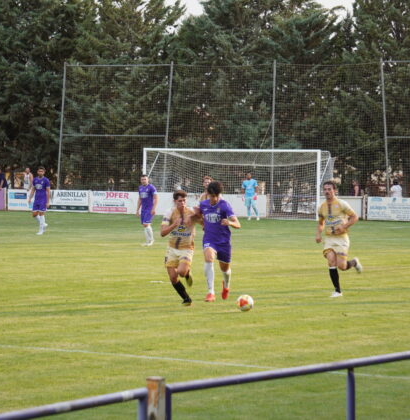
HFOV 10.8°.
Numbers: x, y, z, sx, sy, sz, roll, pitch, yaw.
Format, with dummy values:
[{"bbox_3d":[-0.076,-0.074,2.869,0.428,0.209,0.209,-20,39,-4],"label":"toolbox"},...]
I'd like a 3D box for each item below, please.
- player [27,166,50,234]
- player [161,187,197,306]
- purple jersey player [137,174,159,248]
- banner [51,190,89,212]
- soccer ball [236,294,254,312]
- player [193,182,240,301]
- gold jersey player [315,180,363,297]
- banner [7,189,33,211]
[{"bbox_3d":[-4.527,-0.254,59.000,0.570,1.857,0.420,1,1,18],"label":"player"},{"bbox_3d":[-0.367,0.539,30.600,0.560,1.629,0.700,1,1,-8],"label":"player"},{"bbox_3d":[-1.397,0.017,52.700,0.530,1.739,0.420,1,1,20],"label":"purple jersey player"},{"bbox_3d":[-5.450,-0.345,86.713,1.958,0.861,0.080,2,1,31],"label":"banner"},{"bbox_3d":[0.548,1.256,29.200,0.220,0.220,0.220,1,1,0],"label":"soccer ball"},{"bbox_3d":[0.166,0.462,31.300,0.680,1.745,0.600,1,1,3],"label":"player"},{"bbox_3d":[2.030,0.445,33.000,0.580,1.772,0.680,2,1,32],"label":"gold jersey player"},{"bbox_3d":[-7.155,-0.391,87.730,1.965,0.855,0.080,2,1,31],"label":"banner"}]

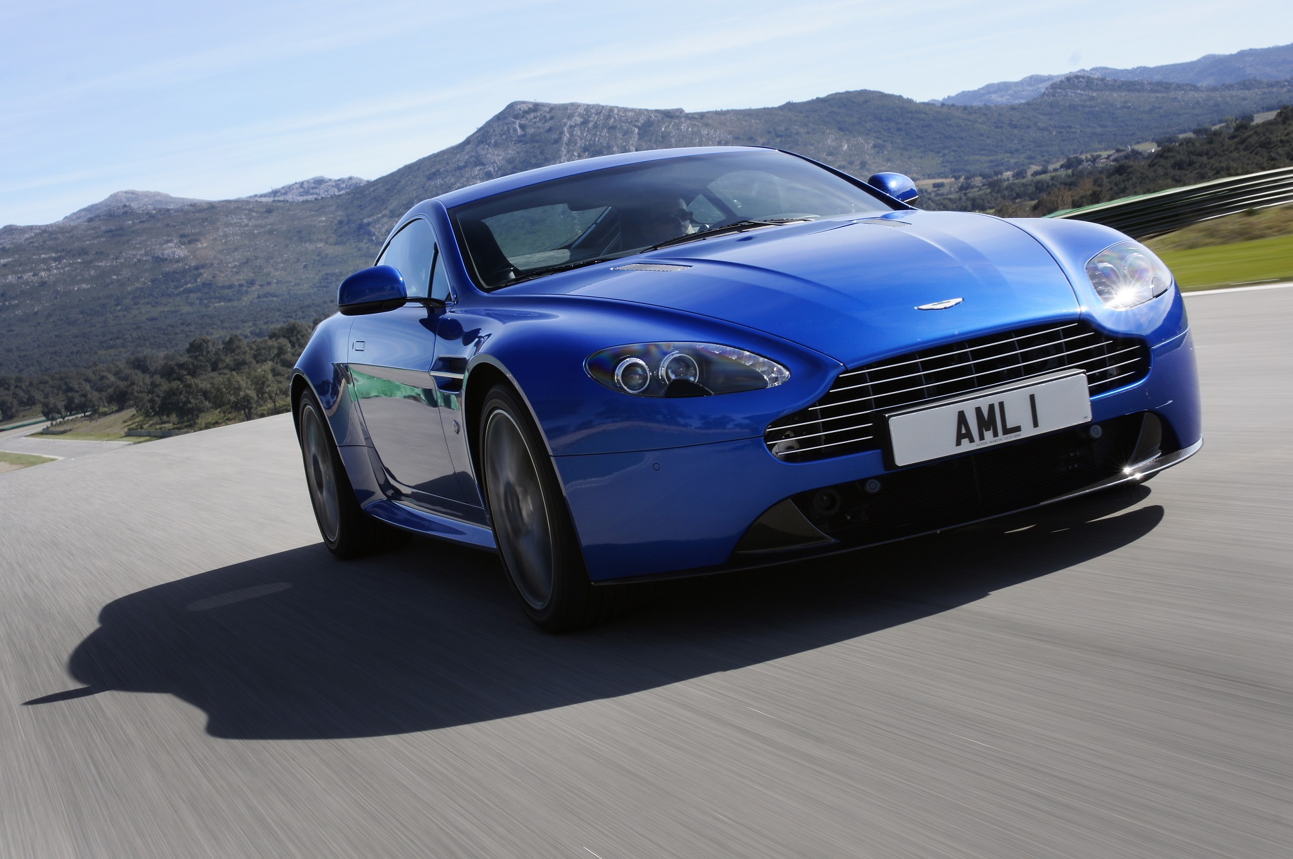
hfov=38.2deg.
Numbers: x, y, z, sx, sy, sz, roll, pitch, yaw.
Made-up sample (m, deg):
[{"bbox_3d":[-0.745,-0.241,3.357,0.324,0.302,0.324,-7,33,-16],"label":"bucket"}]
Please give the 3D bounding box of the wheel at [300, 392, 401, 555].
[{"bbox_3d":[-1.118,0.146,7.149,0.275,0.675,0.675,-12,5,-20],"label":"wheel"}]

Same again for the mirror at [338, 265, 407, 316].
[{"bbox_3d":[-0.829,-0.419,5.638,0.210,0.145,0.130,-12,5,-20],"label":"mirror"}]

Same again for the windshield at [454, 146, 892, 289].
[{"bbox_3d":[0.084,-0.688,5.697,1.420,0.140,0.890,-12,28,-20],"label":"windshield"}]

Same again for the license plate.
[{"bbox_3d":[0.782,-0.023,4.208,0.520,0.115,0.020,-12,6,-20],"label":"license plate"}]

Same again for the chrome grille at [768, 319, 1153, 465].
[{"bbox_3d":[0.737,-0.106,4.278,1.020,0.205,0.150,-12,5,-20],"label":"chrome grille"}]

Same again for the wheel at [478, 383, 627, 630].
[{"bbox_3d":[-0.214,0.183,4.712,0.245,0.670,0.670,-12,5,-20],"label":"wheel"}]

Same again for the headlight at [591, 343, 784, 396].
[{"bbox_3d":[0.077,-0.135,4.261,0.350,0.145,0.430,-12,5,-20],"label":"headlight"}]

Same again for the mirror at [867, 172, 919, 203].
[{"bbox_3d":[0.849,-0.789,6.258,0.210,0.145,0.130,-12,5,-20],"label":"mirror"}]

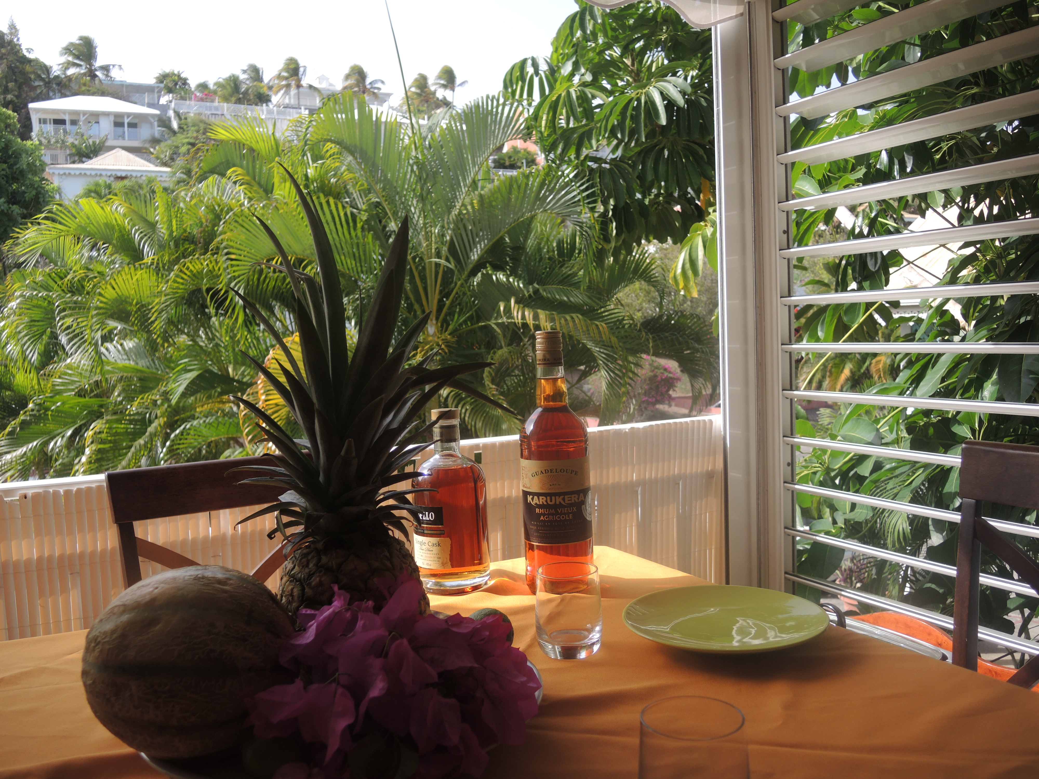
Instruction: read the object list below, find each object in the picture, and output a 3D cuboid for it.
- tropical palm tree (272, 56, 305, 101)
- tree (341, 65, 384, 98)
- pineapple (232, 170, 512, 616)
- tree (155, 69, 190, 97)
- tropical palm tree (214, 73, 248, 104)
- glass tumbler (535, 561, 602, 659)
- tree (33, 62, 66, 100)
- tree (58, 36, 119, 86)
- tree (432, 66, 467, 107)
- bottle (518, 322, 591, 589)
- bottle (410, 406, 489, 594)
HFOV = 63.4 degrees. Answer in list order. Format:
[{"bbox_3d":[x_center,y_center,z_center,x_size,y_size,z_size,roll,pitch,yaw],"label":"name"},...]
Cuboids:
[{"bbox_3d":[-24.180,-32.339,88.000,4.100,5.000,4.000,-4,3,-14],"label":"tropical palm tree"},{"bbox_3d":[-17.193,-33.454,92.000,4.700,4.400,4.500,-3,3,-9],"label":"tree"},{"bbox_3d":[-0.122,0.034,0.700,0.240,0.440,0.230,-2,3,6],"label":"pineapple"},{"bbox_3d":[-34.682,-30.545,84.000,3.600,3.200,3.500,-4,3,-21],"label":"tree"},{"bbox_3d":[-28.841,-29.896,84.000,3.500,3.500,3.400,-4,3,-18],"label":"tropical palm tree"},{"bbox_3d":[0.046,0.211,0.812,0.066,0.079,0.066,-3,3,0],"label":"glass tumbler"},{"bbox_3d":[-48.133,-31.438,86.000,3.700,4.300,3.700,-4,4,-28],"label":"tree"},{"bbox_3d":[-45.088,-34.039,88.000,6.400,6.200,6.200,-4,4,-26],"label":"tree"},{"bbox_3d":[-7.927,-34.537,96.000,4.100,5.000,4.000,-3,3,-4],"label":"tree"},{"bbox_3d":[0.043,0.085,1.019,0.085,0.308,0.085,-3,3,3],"label":"bottle"},{"bbox_3d":[-0.084,0.135,1.042,0.092,0.219,0.092,-3,3,0],"label":"bottle"}]

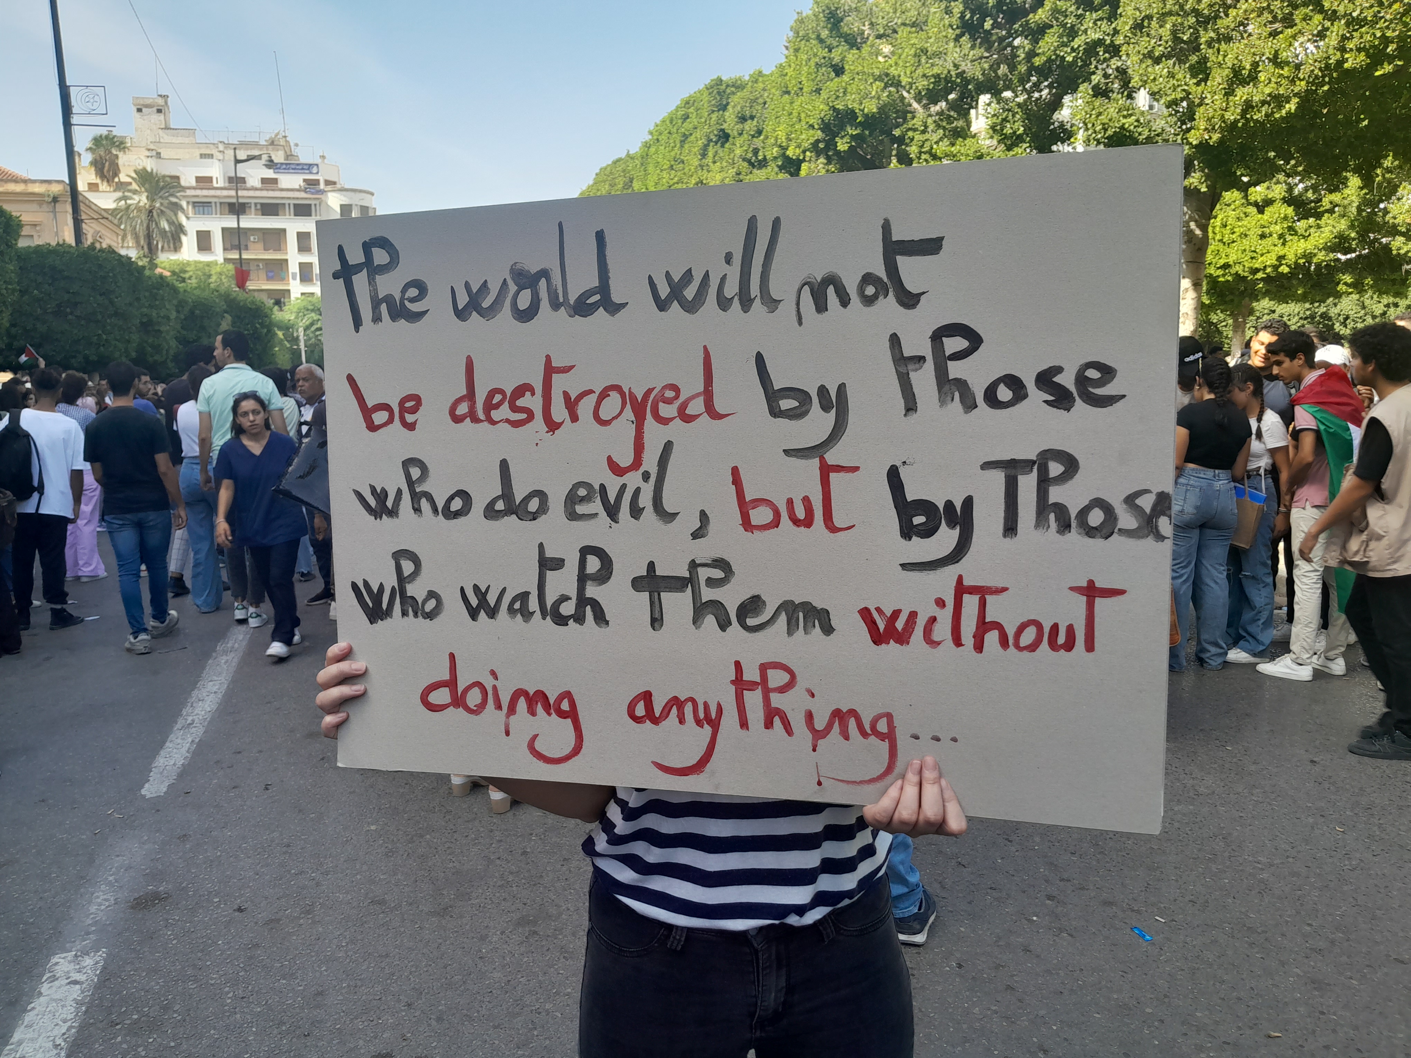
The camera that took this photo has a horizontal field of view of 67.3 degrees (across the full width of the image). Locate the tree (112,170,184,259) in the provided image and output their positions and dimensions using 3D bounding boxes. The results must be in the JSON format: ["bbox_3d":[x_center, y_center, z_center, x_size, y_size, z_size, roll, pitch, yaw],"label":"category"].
[{"bbox_3d":[-35.637,-15.633,68.676,4.800,15.000,4.800,-3,9,-18],"label":"tree"}]

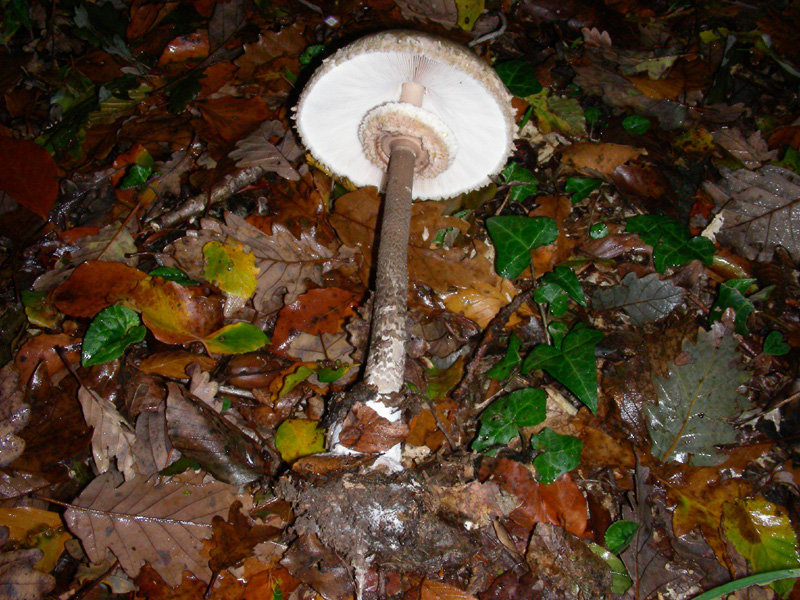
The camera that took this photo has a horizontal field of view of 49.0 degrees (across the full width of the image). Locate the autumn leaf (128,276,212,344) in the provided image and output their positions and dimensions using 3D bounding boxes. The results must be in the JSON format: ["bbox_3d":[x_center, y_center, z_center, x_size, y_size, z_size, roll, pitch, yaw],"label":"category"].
[{"bbox_3d":[-0.172,0.009,0.659,0.088,0.015,0.046,34,54,29],"label":"autumn leaf"}]

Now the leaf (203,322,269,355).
[{"bbox_3d":[-0.109,0.026,0.590,0.044,0.008,0.026,3,55,2],"label":"leaf"}]

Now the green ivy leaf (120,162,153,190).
[{"bbox_3d":[-0.202,-0.094,0.678,0.018,0.015,0.028,9,51,7],"label":"green ivy leaf"}]

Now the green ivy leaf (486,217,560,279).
[{"bbox_3d":[0.092,-0.039,0.632,0.050,0.016,0.057,-5,50,-4],"label":"green ivy leaf"}]

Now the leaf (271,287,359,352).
[{"bbox_3d":[-0.056,0.013,0.577,0.070,0.014,0.048,-32,53,-28],"label":"leaf"}]

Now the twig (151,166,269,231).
[{"bbox_3d":[-0.145,-0.078,0.668,0.105,0.015,0.014,-34,54,-29],"label":"twig"}]

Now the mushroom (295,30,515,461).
[{"bbox_3d":[-0.003,-0.045,0.573,0.150,0.150,0.292,6,59,0],"label":"mushroom"}]

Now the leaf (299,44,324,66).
[{"bbox_3d":[-0.074,-0.212,0.756,0.026,0.006,0.021,-25,59,-17],"label":"leaf"}]

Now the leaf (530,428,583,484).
[{"bbox_3d":[0.091,0.093,0.521,0.030,0.013,0.035,13,51,10],"label":"leaf"}]

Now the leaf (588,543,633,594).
[{"bbox_3d":[0.120,0.152,0.501,0.014,0.008,0.031,-23,58,-15],"label":"leaf"}]

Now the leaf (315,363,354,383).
[{"bbox_3d":[-0.042,0.048,0.574,0.026,0.006,0.012,-14,56,-10],"label":"leaf"}]

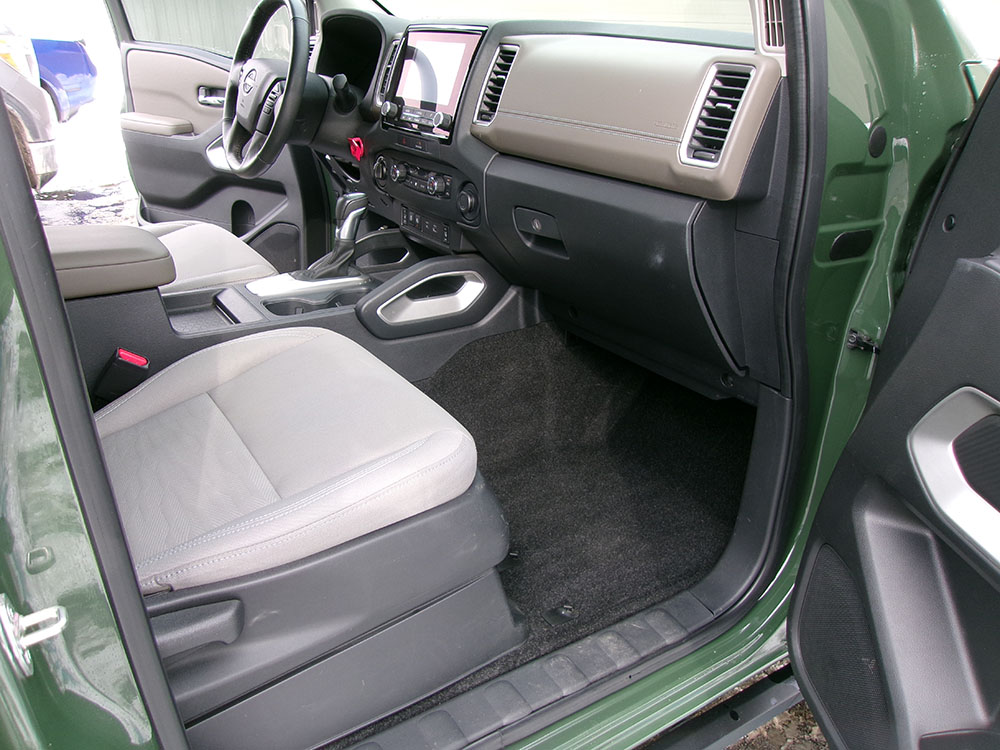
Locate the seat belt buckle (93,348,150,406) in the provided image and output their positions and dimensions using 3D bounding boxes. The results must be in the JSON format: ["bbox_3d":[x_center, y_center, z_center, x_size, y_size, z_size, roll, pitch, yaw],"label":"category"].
[{"bbox_3d":[-0.538,0.014,1.105,0.050,0.085,0.032,26,4,-41],"label":"seat belt buckle"}]

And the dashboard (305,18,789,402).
[{"bbox_3d":[0.018,-0.428,1.529,0.460,0.510,1.450,-14,28,-32],"label":"dashboard"}]

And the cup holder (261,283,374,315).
[{"bbox_3d":[-0.312,-0.097,1.371,0.200,0.075,0.105,-14,28,-32],"label":"cup holder"}]

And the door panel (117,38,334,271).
[{"bbox_3d":[-0.898,-0.667,2.464,0.890,0.660,0.120,17,28,31],"label":"door panel"}]

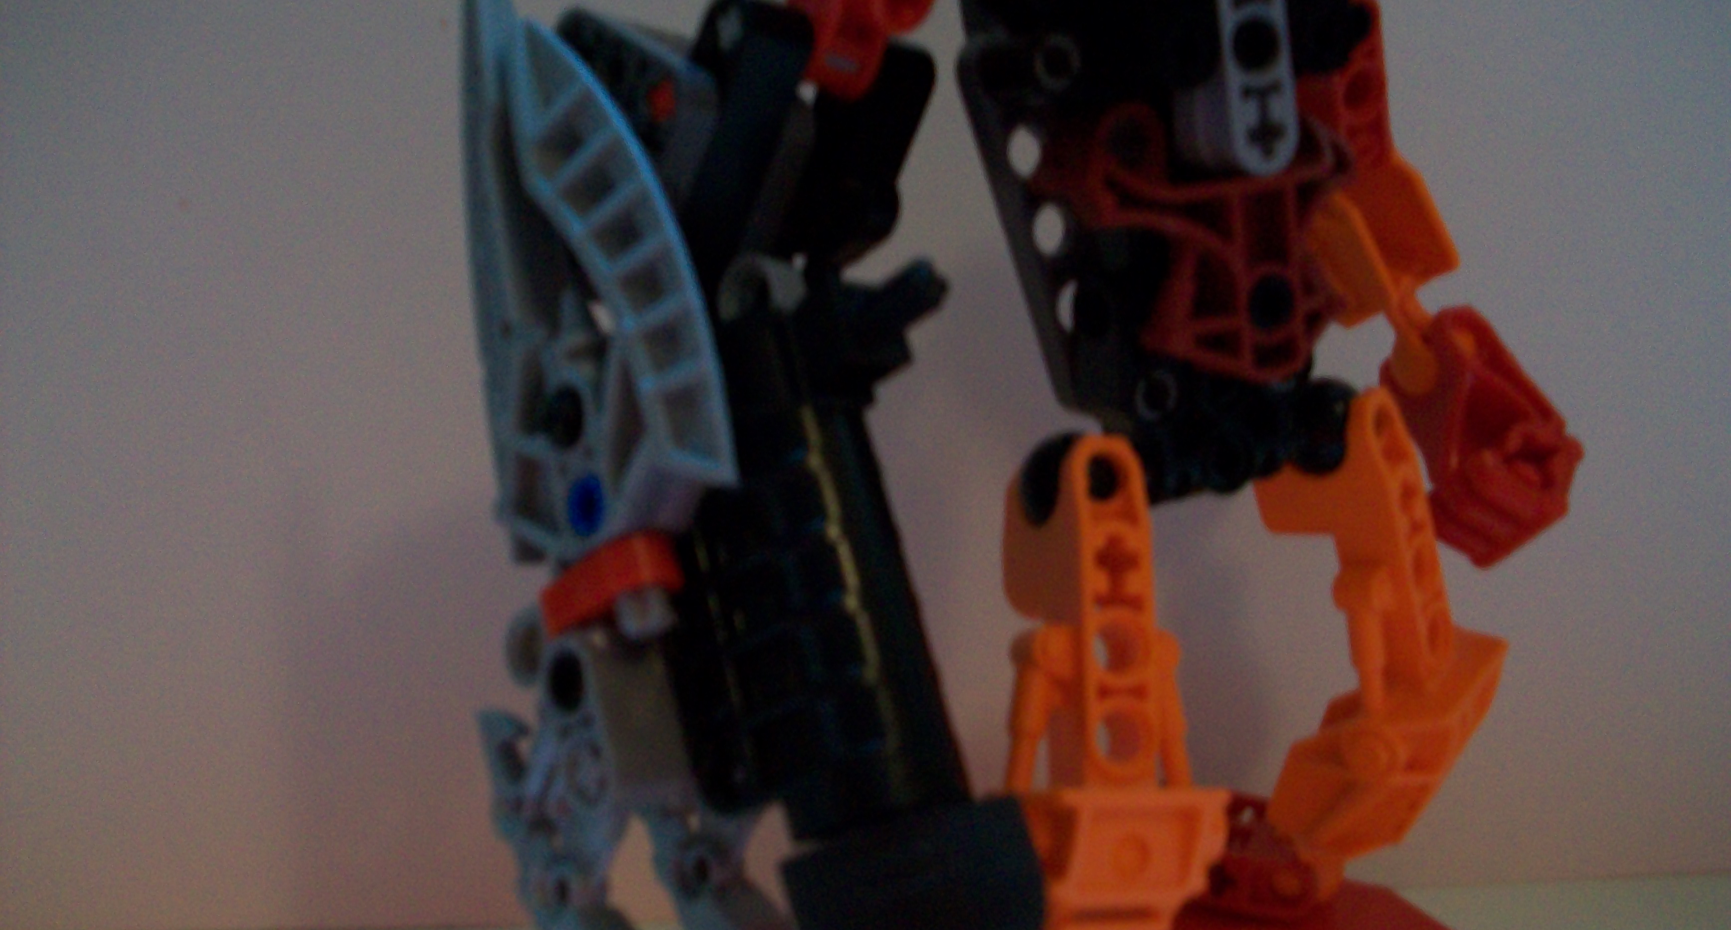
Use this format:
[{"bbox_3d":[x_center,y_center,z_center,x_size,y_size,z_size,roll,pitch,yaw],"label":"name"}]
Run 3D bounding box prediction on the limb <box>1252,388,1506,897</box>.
[{"bbox_3d":[0.054,0.023,0.184,0.025,0.067,0.018,11,26,36],"label":"limb"}]

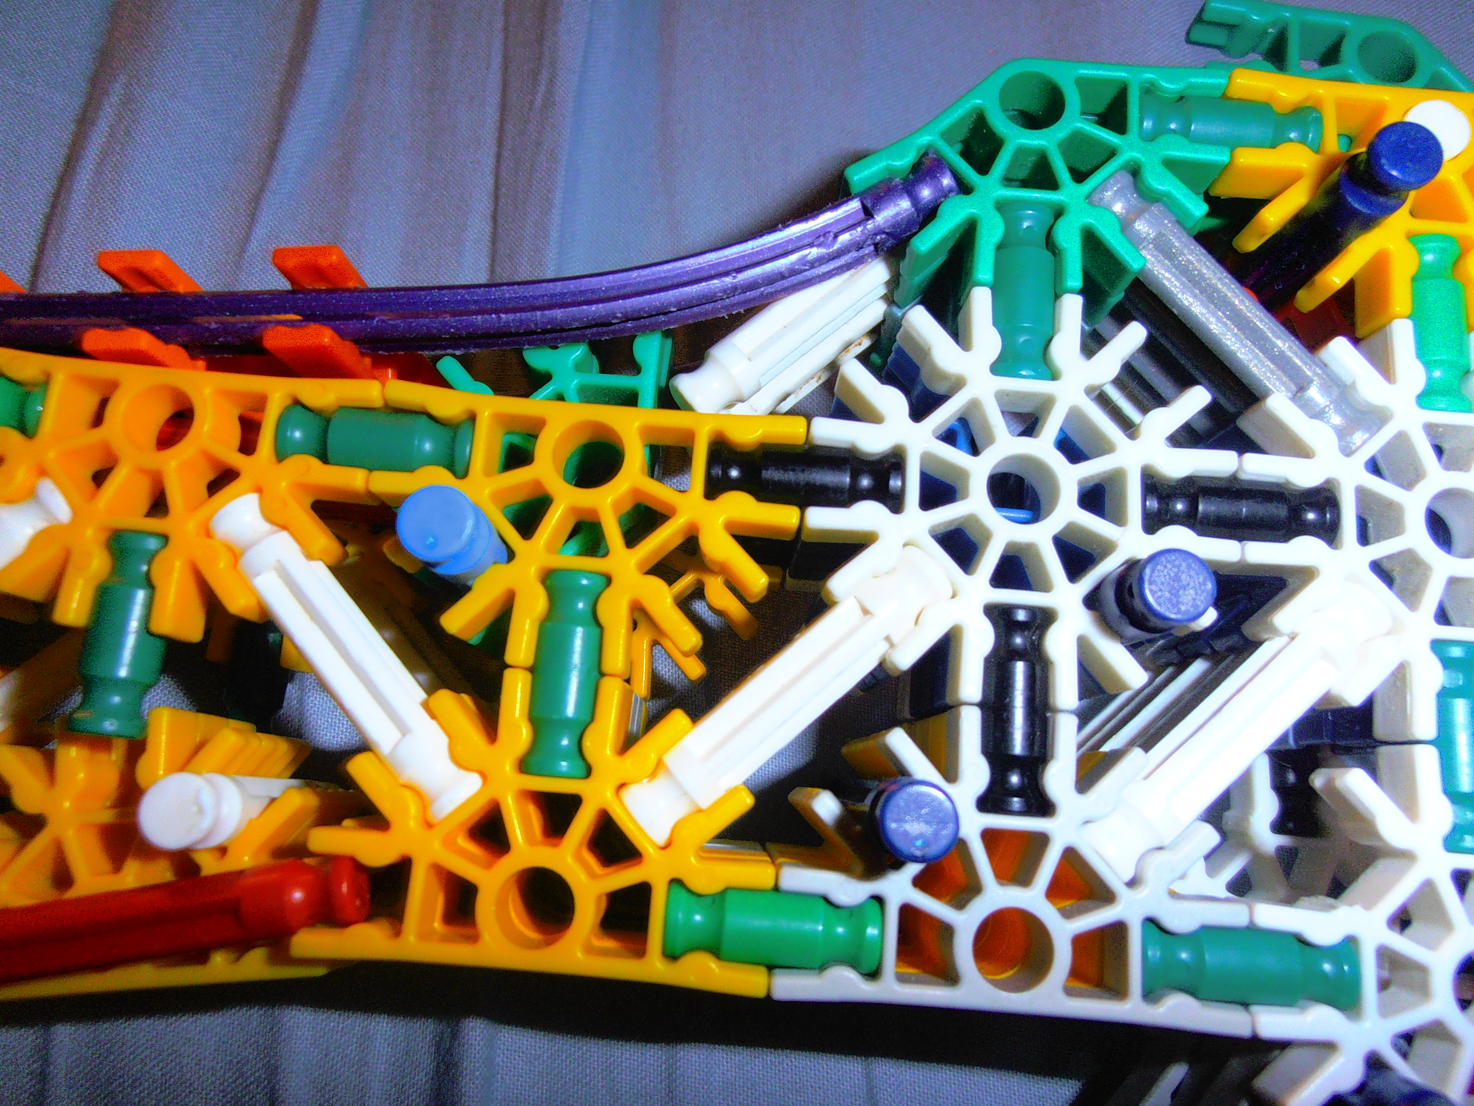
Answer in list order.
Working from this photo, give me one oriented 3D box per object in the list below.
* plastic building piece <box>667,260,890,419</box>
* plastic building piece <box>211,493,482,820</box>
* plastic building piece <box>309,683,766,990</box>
[{"bbox_3d":[0.008,-0.024,0.100,0.032,0.006,0.006,-40,81,-8],"label":"plastic building piece"},{"bbox_3d":[-0.033,0.009,0.087,0.006,0.006,0.033,-40,81,-8],"label":"plastic building piece"},{"bbox_3d":[-0.015,0.022,0.084,0.037,0.006,0.023,5,78,1],"label":"plastic building piece"}]

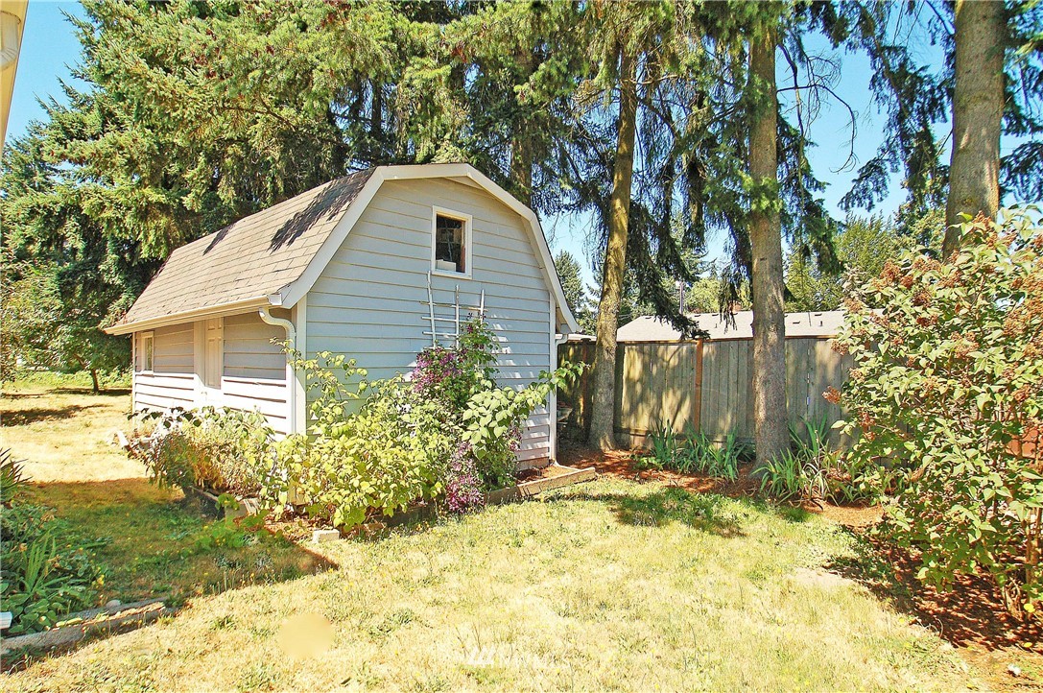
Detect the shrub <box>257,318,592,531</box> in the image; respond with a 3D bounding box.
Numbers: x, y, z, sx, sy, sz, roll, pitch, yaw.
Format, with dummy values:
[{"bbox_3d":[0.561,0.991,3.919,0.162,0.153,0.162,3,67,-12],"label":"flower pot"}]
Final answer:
[{"bbox_3d":[-0.743,0.790,6.086,1.100,2.000,3.950,-2,-2,44],"label":"shrub"}]

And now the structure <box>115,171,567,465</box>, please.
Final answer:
[{"bbox_3d":[-3.863,-0.154,9.711,8.840,4.170,4.860,-2,-2,44],"label":"structure"}]

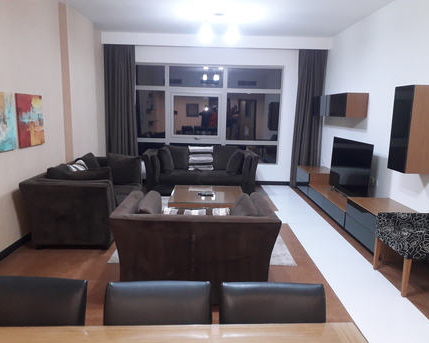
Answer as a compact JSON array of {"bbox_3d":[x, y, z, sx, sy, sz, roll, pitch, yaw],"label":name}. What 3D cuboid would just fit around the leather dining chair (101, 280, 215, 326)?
[{"bbox_3d":[-0.243,0.932,1.401,0.460,0.855,0.550,1,10,-3],"label":"leather dining chair"}]

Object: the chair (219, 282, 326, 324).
[{"bbox_3d":[0.257,0.940,1.421,0.460,0.855,0.550,1,10,-3],"label":"chair"}]

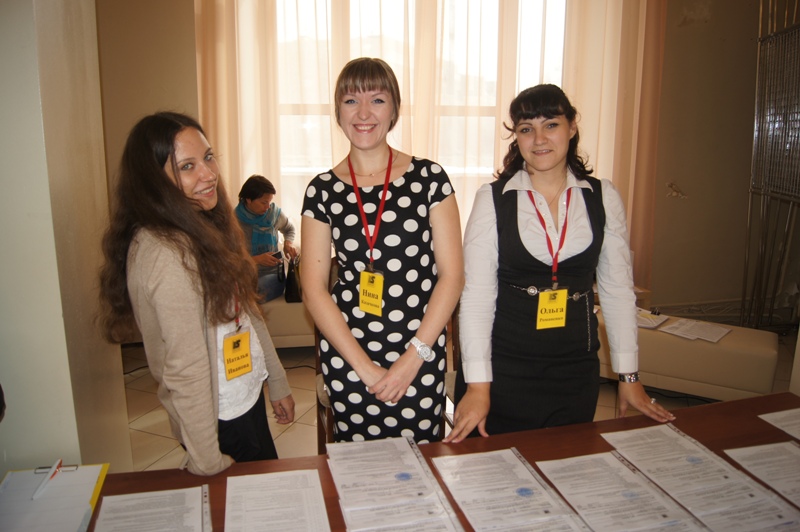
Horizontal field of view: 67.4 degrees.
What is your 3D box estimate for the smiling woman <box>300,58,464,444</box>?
[{"bbox_3d":[-0.049,0.314,1.655,0.440,1.700,0.320,2,11,5],"label":"smiling woman"}]

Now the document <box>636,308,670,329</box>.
[{"bbox_3d":[1.507,0.332,3.637,0.220,0.022,0.300,10,15,39],"label":"document"}]

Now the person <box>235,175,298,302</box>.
[{"bbox_3d":[-0.920,0.030,4.018,0.500,1.260,0.700,-1,12,-8],"label":"person"}]

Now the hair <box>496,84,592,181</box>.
[{"bbox_3d":[0.381,-0.352,1.565,0.235,0.240,0.220,4,12,14],"label":"hair"}]

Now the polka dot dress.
[{"bbox_3d":[-0.047,0.184,1.639,0.400,0.950,0.270,2,11,5],"label":"polka dot dress"}]

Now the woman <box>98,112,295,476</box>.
[{"bbox_3d":[-0.495,0.394,1.560,0.360,1.560,0.430,9,14,34],"label":"woman"}]

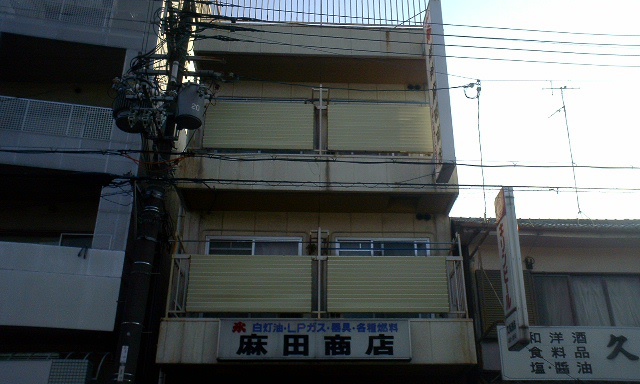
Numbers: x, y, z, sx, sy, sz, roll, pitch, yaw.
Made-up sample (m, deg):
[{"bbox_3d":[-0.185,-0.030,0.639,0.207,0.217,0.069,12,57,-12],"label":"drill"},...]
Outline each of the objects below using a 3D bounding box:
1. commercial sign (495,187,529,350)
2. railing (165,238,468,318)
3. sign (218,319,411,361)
[{"bbox_3d":[3.107,1.193,10.513,0.160,2.618,0.521,3,-28,-1],"label":"commercial sign"},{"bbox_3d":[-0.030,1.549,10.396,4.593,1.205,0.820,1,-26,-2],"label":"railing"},{"bbox_3d":[-0.073,2.187,9.552,2.826,0.601,0.150,1,-26,-2],"label":"sign"}]

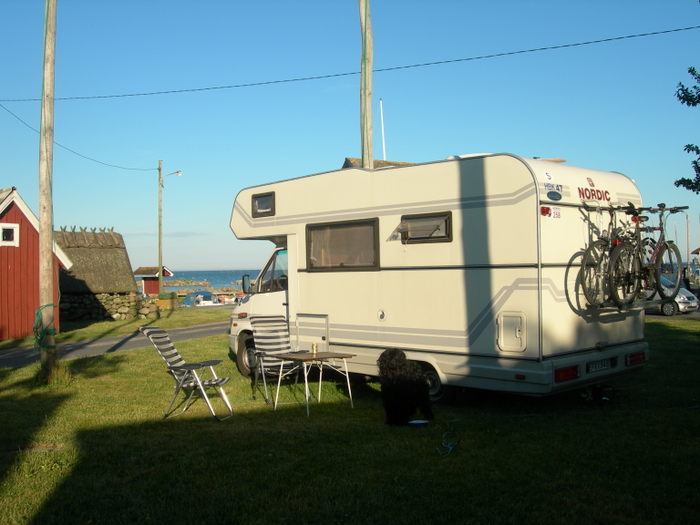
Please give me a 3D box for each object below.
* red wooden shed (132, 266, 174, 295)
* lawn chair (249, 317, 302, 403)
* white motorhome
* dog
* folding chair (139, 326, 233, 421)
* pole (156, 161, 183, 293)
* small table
[{"bbox_3d":[-16.090,1.574,63.008,2.500,2.450,2.500,-1,0,20],"label":"red wooden shed"},{"bbox_3d":[-0.899,1.165,9.524,0.580,1.030,0.720,-1,0,-29],"label":"lawn chair"},{"bbox_3d":[0.742,0.258,10.431,2.350,2.800,5.800,-1,-1,-44],"label":"white motorhome"},{"bbox_3d":[0.579,1.265,8.083,0.320,0.760,0.680,-1,-1,40],"label":"dog"},{"bbox_3d":[-1.782,1.188,8.471,0.930,1.000,0.580,-1,0,16],"label":"folding chair"},{"bbox_3d":[-11.089,-1.994,47.029,1.600,8.400,0.350,-1,0,0],"label":"pole"},{"bbox_3d":[-0.425,1.352,8.742,0.740,0.630,0.620,-1,-1,-43],"label":"small table"}]

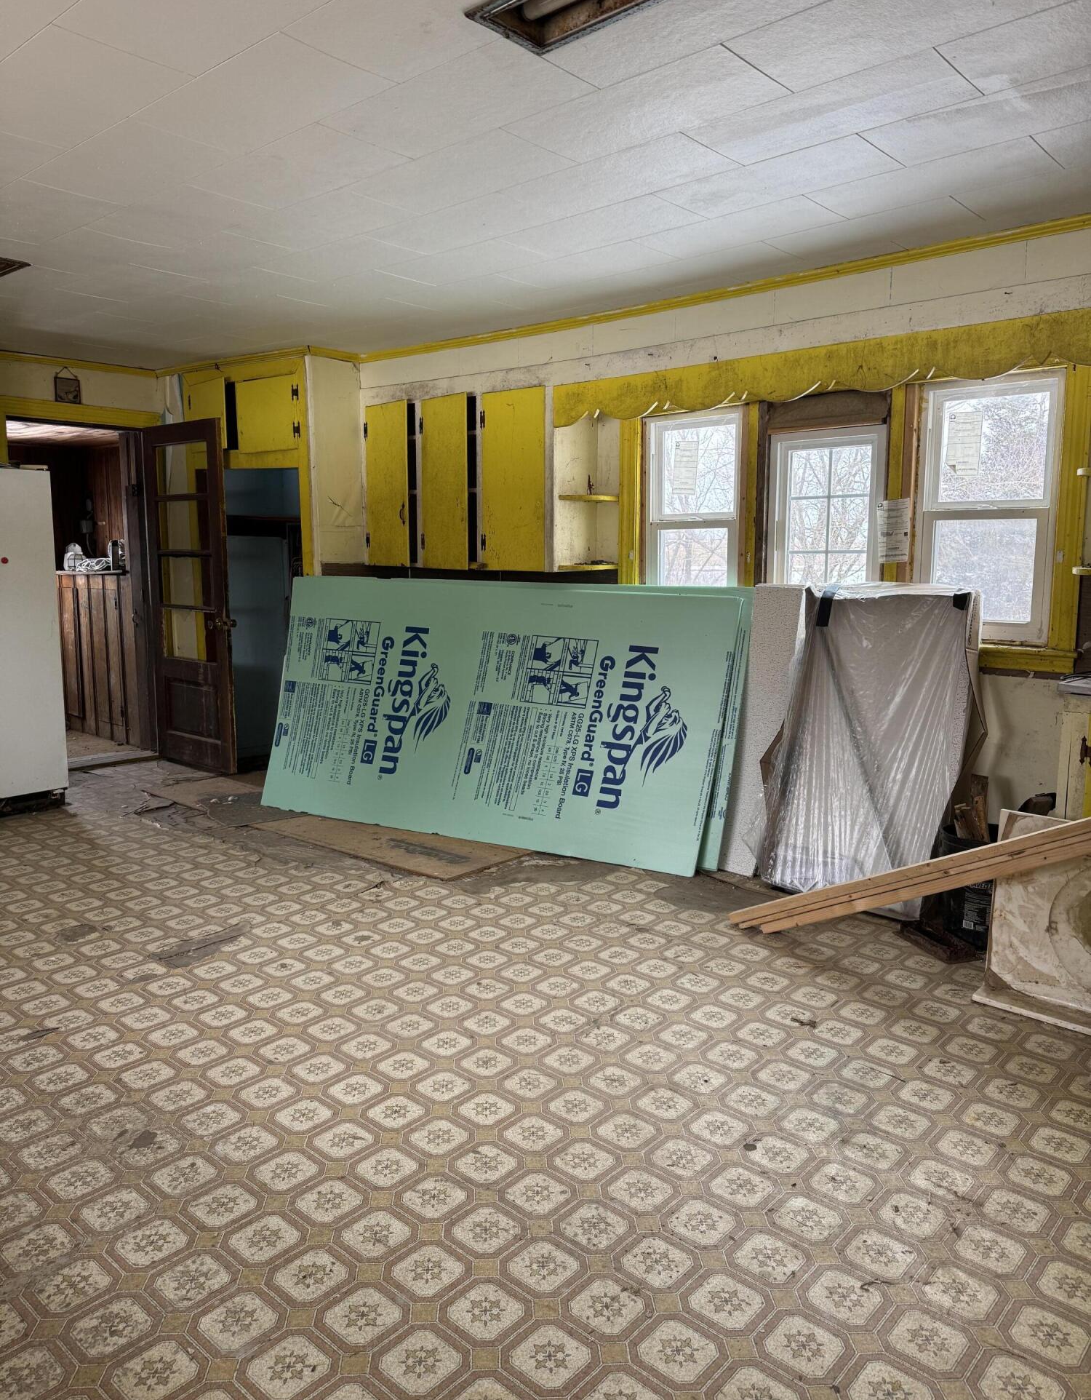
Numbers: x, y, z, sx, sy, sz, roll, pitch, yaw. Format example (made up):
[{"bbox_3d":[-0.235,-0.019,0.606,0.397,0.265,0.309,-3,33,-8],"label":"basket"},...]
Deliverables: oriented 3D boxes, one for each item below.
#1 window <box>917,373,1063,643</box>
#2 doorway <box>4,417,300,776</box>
[{"bbox_3d":[1.593,-0.679,3.630,0.489,0.918,0.090,8,11,41],"label":"window"},{"bbox_3d":[-2.435,-0.588,5.936,0.780,2.080,0.980,8,11,41],"label":"doorway"}]

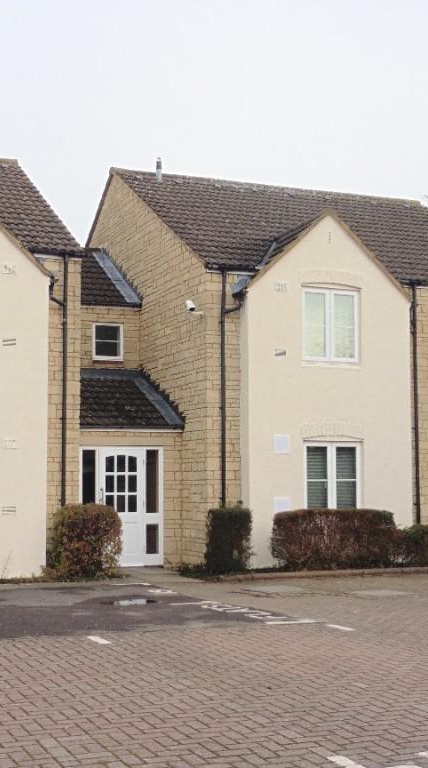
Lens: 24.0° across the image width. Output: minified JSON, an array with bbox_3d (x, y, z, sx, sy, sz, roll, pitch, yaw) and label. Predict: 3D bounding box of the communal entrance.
[{"bbox_3d":[-1.584,2.134,17.493,1.494,2.056,0.150,2,-5,-22],"label":"communal entrance"}]

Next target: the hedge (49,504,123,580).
[{"bbox_3d":[-1.975,2.426,15.738,1.020,1.100,0.950,2,-5,-22],"label":"hedge"}]

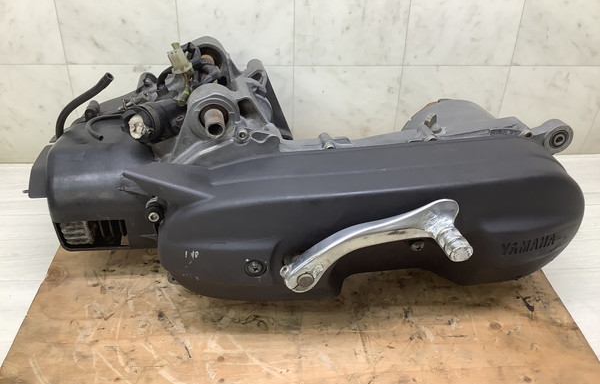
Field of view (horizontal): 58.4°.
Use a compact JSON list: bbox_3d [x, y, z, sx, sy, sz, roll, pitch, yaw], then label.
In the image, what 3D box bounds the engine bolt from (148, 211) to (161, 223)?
[{"bbox_3d":[-0.132,0.022,0.487,0.010,0.010,0.007,-3,31,-7],"label":"engine bolt"}]

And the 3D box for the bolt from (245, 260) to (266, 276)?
[{"bbox_3d":[-0.040,0.066,0.480,0.019,0.019,0.006,-3,31,-7],"label":"bolt"}]

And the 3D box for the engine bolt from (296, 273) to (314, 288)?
[{"bbox_3d":[0.004,0.074,0.463,0.015,0.015,0.008,-3,31,-7],"label":"engine bolt"}]

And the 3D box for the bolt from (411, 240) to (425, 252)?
[{"bbox_3d":[0.108,0.048,0.499,0.012,0.012,0.006,-3,31,-7],"label":"bolt"}]

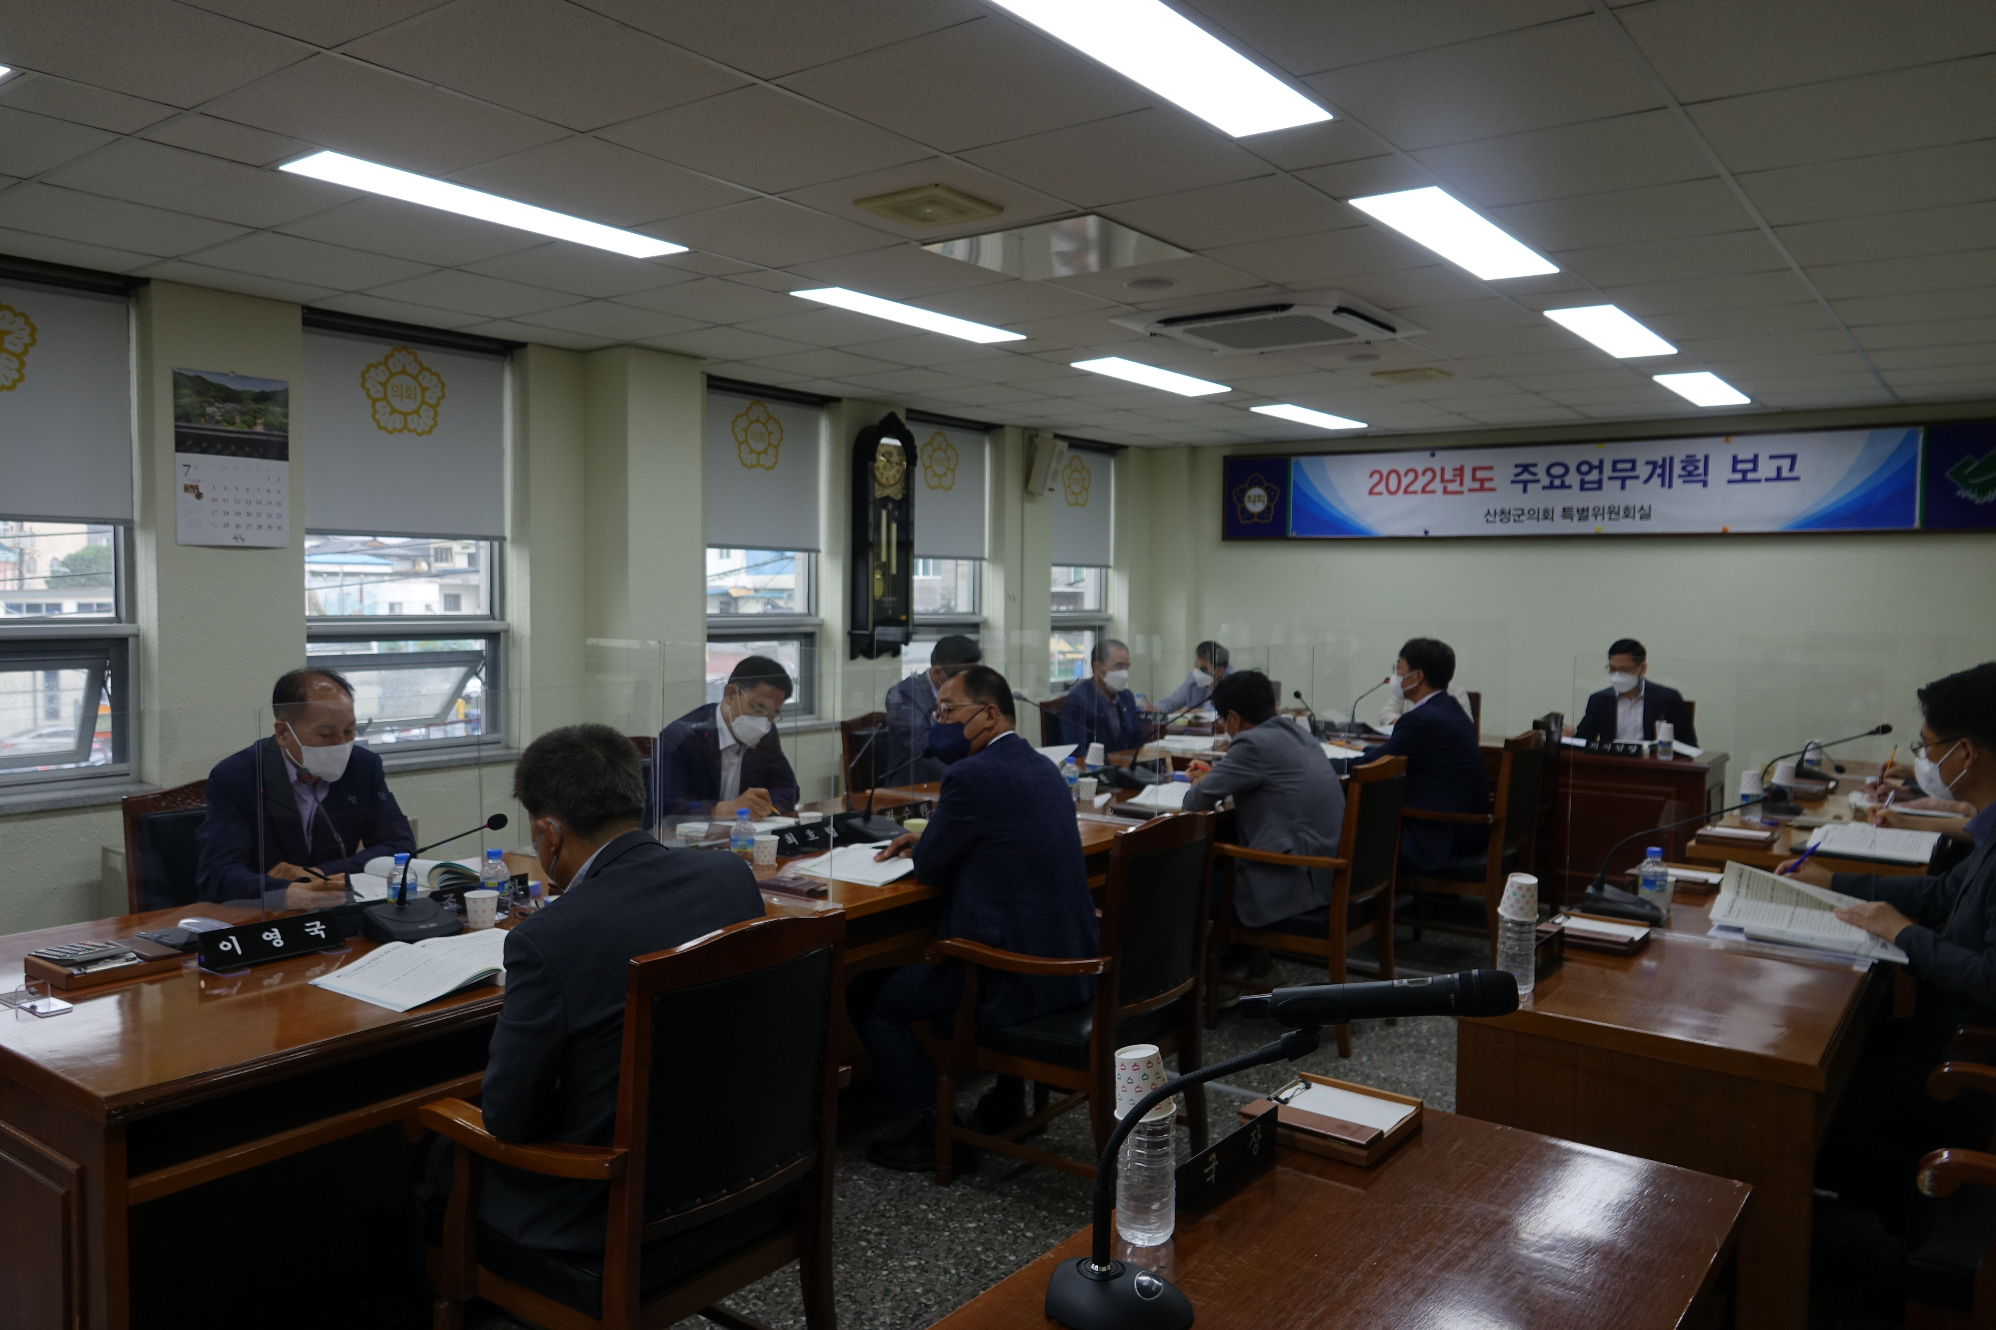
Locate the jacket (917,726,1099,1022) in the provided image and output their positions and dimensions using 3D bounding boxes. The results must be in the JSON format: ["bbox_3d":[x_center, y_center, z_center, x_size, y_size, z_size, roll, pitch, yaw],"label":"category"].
[{"bbox_3d":[0.036,0.516,3.317,0.440,0.630,0.480,4,5,38],"label":"jacket"}]

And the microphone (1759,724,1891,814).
[{"bbox_3d":[2.644,0.336,4.338,0.385,0.310,0.120,4,5,38],"label":"microphone"}]

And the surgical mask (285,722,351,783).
[{"bbox_3d":[-1.632,0.217,3.190,0.100,0.115,0.140,26,16,28],"label":"surgical mask"}]

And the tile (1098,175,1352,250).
[{"bbox_3d":[0.657,-1.256,3.745,0.590,0.020,0.590,3,4,38],"label":"tile"}]

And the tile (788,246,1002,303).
[{"bbox_3d":[-0.314,-1.334,4.538,0.600,0.015,0.600,4,5,38],"label":"tile"}]

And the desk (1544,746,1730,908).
[{"bbox_3d":[2.875,0.785,6.494,1.160,0.750,0.680,3,4,38],"label":"desk"}]

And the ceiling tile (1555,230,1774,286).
[{"bbox_3d":[2.105,-1.256,4.155,0.590,0.020,0.590,3,4,38],"label":"ceiling tile"}]

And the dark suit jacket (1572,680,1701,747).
[{"bbox_3d":[2.980,0.359,6.345,0.520,0.580,0.400,4,5,38],"label":"dark suit jacket"}]

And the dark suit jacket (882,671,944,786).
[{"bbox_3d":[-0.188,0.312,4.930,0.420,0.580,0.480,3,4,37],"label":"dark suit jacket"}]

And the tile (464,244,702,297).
[{"bbox_3d":[-1.429,-1.352,4.556,0.600,0.020,0.600,3,4,37],"label":"tile"}]

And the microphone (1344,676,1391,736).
[{"bbox_3d":[1.615,0.185,5.850,0.200,0.270,0.100,3,4,37],"label":"microphone"}]

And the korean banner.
[{"bbox_3d":[3.533,-1.096,8.401,3.660,0.545,0.020,4,5,38],"label":"korean banner"}]

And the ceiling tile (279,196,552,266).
[{"bbox_3d":[-1.795,-1.325,4.082,0.600,0.020,0.600,3,4,37],"label":"ceiling tile"}]

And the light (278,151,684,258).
[{"bbox_3d":[-1.420,-1.326,3.859,0.280,0.050,1.200,3,4,38],"label":"light"}]

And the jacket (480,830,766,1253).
[{"bbox_3d":[-0.642,0.598,2.361,0.480,0.620,0.510,3,4,38],"label":"jacket"}]

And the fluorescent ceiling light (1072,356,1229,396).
[{"bbox_3d":[0.810,-1.470,6.739,0.280,0.050,1.200,3,4,38],"label":"fluorescent ceiling light"}]

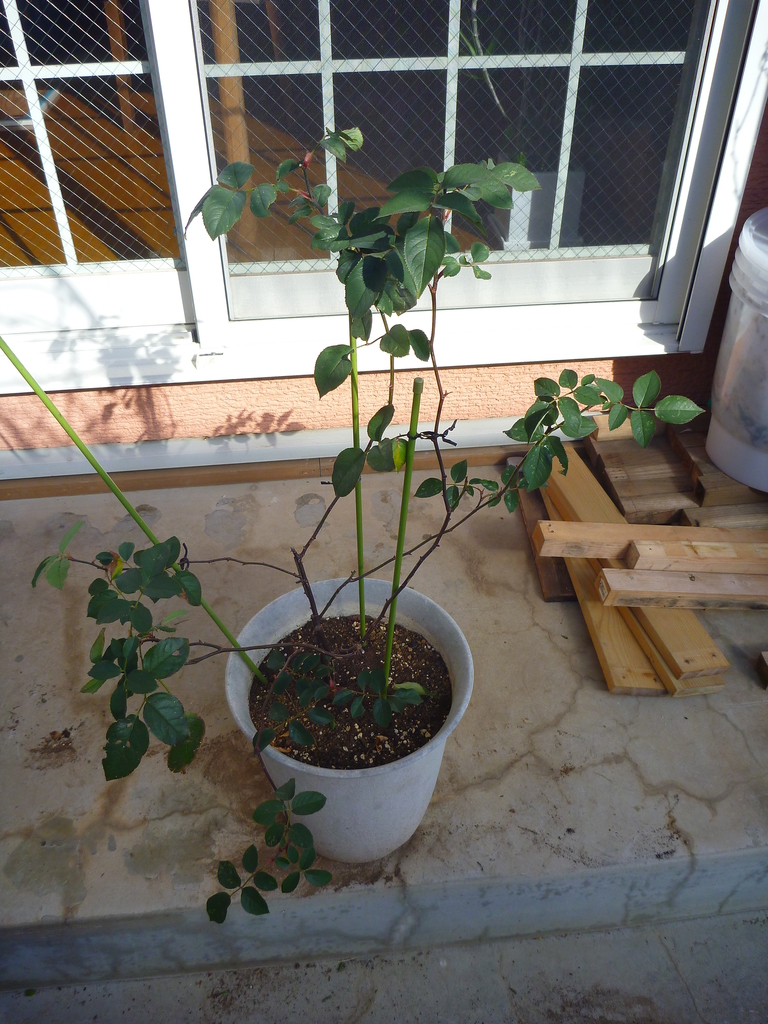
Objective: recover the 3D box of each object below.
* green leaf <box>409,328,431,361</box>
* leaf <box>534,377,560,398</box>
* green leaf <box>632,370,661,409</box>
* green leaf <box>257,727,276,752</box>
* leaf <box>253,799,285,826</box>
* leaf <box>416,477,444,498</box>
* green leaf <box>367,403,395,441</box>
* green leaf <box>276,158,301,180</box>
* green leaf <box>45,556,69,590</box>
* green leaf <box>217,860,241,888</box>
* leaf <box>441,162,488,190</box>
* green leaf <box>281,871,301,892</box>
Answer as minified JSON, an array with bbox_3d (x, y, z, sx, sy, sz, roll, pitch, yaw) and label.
[{"bbox_3d":[0.036,-0.169,0.835,0.018,0.036,0.006,-32,-3,1],"label":"green leaf"},{"bbox_3d":[0.162,-0.123,0.820,0.021,0.006,0.030,-42,69,-11],"label":"leaf"},{"bbox_3d":[0.276,-0.129,0.870,0.027,0.007,0.043,22,84,17],"label":"green leaf"},{"bbox_3d":[-0.128,0.247,0.905,0.026,0.008,0.021,-40,72,0],"label":"green leaf"},{"bbox_3d":[-0.123,0.319,0.880,0.037,0.006,0.025,-17,64,-15],"label":"leaf"},{"bbox_3d":[0.048,-0.025,0.900,0.035,0.007,0.021,-24,65,-9],"label":"leaf"},{"bbox_3d":[-0.001,-0.096,0.887,0.022,0.013,0.048,21,68,9],"label":"green leaf"},{"bbox_3d":[-0.082,-0.294,0.710,0.025,0.006,0.013,-37,89,-6],"label":"green leaf"},{"bbox_3d":[-0.332,0.062,0.840,0.024,0.009,0.035,6,73,-17],"label":"green leaf"},{"bbox_3d":[-0.180,0.420,0.960,0.025,0.008,0.035,-41,90,-26],"label":"green leaf"},{"bbox_3d":[0.071,-0.288,0.718,0.042,0.012,0.022,-17,74,-1],"label":"leaf"},{"bbox_3d":[-0.098,0.386,0.865,0.016,0.005,0.027,32,54,23],"label":"green leaf"}]

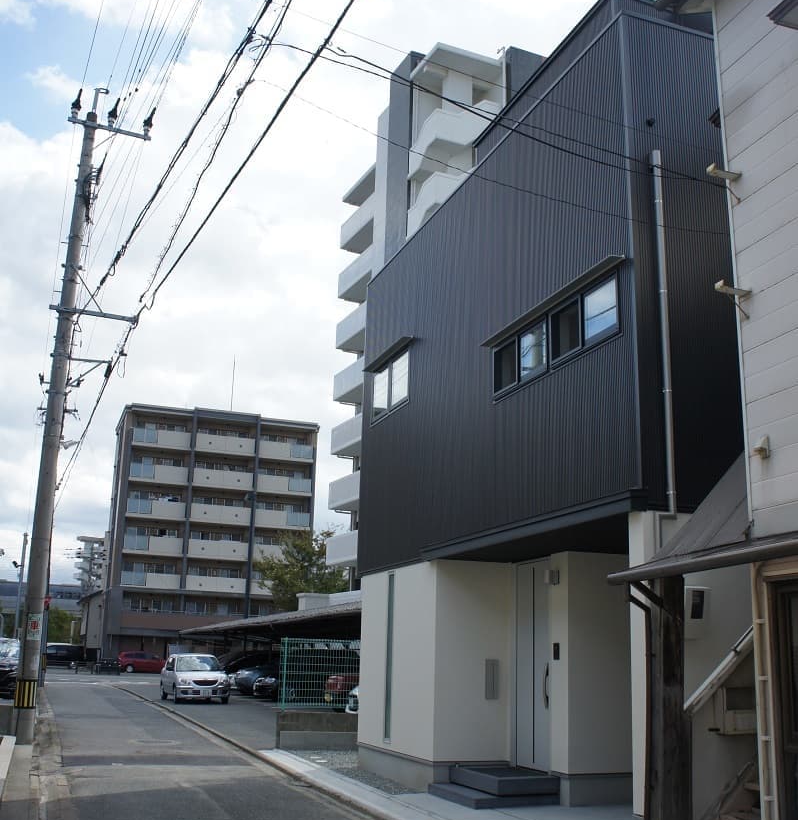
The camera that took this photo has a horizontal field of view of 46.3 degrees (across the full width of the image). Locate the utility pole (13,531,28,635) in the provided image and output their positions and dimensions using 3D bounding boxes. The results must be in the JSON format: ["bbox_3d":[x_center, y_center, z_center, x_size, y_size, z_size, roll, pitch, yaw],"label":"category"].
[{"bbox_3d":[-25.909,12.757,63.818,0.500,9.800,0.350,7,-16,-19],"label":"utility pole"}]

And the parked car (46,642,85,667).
[{"bbox_3d":[-24.352,17.330,65.702,4.600,1.800,1.720,7,-16,-18],"label":"parked car"}]

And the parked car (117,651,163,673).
[{"bbox_3d":[-17.521,17.510,64.706,3.950,1.520,1.690,7,-16,-18],"label":"parked car"}]

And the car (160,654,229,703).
[{"bbox_3d":[-6.269,8.224,28.565,1.600,1.450,3.650,7,-16,-21],"label":"car"}]

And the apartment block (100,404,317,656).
[{"bbox_3d":[-17.202,12.344,82.917,16.800,21.300,13.000,7,-16,-18],"label":"apartment block"}]

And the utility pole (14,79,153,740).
[{"bbox_3d":[-5.579,-0.399,16.399,1.700,12.100,0.450,7,-16,-19],"label":"utility pole"}]

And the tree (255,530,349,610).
[{"bbox_3d":[-6.102,11.998,56.788,5.600,9.000,5.400,7,-16,-19],"label":"tree"}]

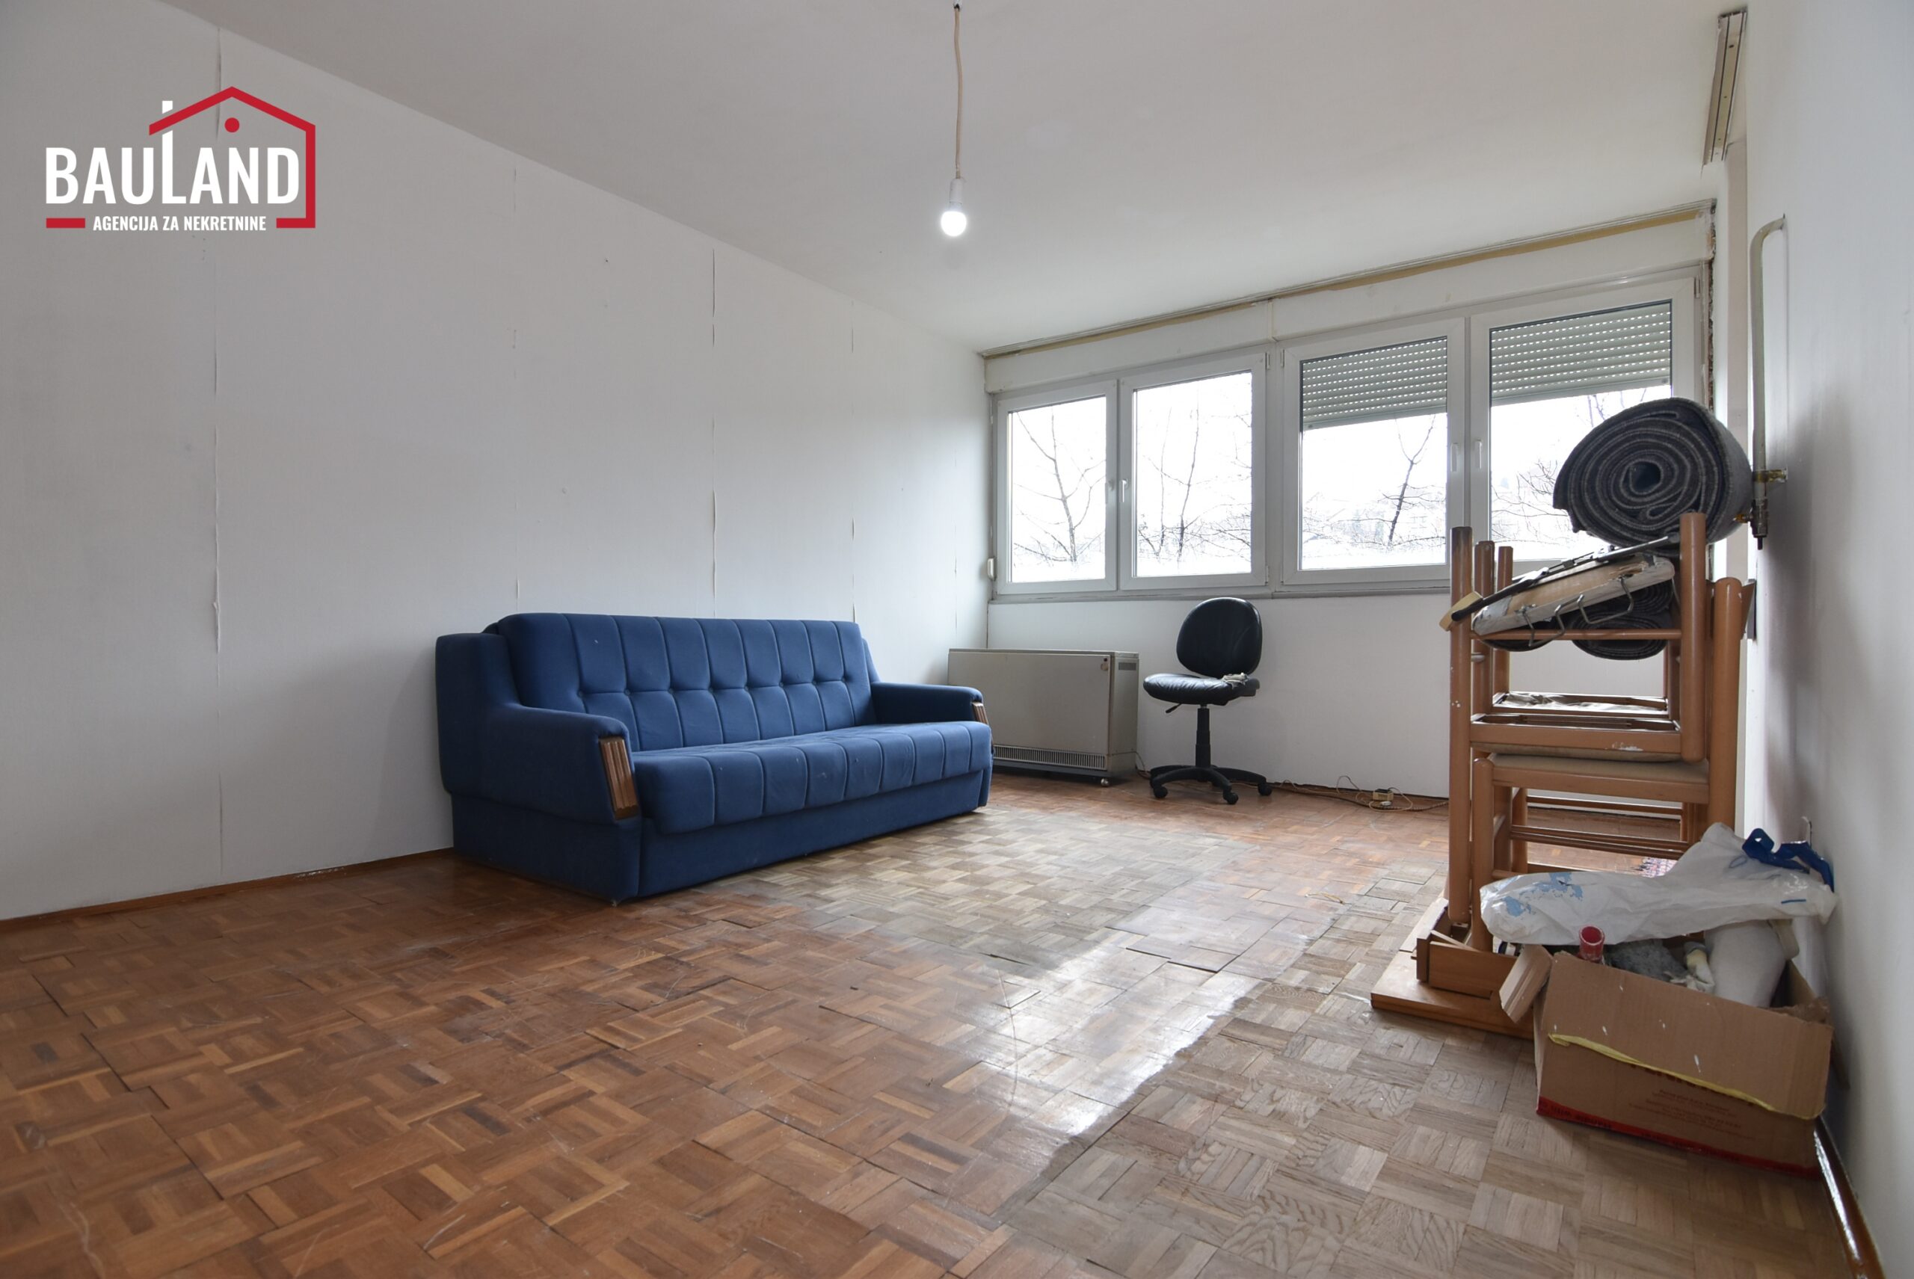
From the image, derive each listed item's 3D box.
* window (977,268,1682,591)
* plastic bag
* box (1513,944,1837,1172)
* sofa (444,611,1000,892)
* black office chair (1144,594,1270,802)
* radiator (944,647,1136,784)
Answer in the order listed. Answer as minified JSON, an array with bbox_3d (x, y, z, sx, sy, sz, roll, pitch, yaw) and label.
[{"bbox_3d":[1.740,-0.954,4.648,3.528,1.344,0.100,0,0,32],"label":"window"},{"bbox_3d":[1.145,0.400,1.417,0.450,0.180,0.210,0,0,30],"label":"plastic bag"},{"bbox_3d":[1.135,0.650,1.412,0.380,0.250,0.265,0,0,28],"label":"box"},{"bbox_3d":[-0.823,0.348,3.469,0.964,0.857,1.928,0,0,37],"label":"sofa"},{"bbox_3d":[1.264,0.292,4.328,0.620,0.990,0.600,0,0,-33],"label":"black office chair"},{"bbox_3d":[0.491,0.432,5.001,1.060,0.710,0.340,0,0,35],"label":"radiator"}]

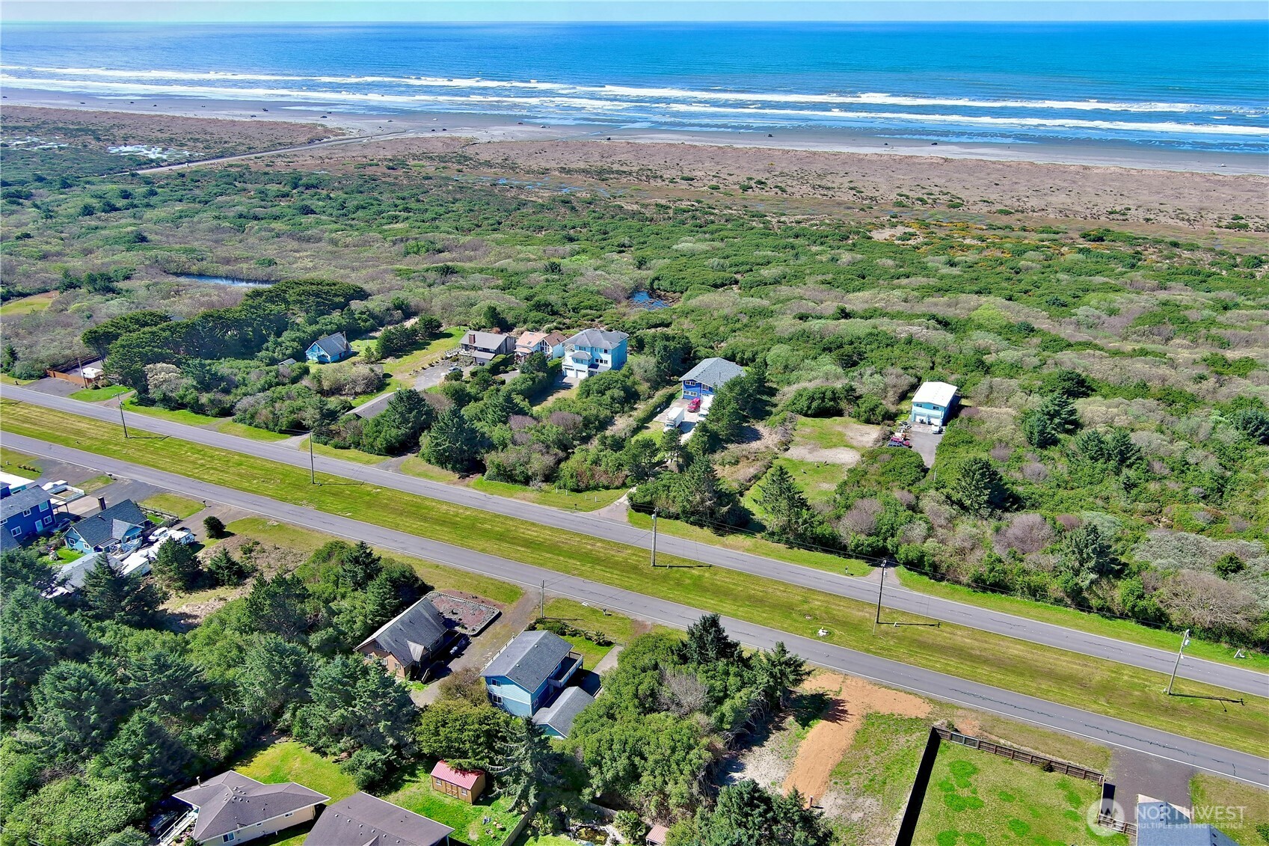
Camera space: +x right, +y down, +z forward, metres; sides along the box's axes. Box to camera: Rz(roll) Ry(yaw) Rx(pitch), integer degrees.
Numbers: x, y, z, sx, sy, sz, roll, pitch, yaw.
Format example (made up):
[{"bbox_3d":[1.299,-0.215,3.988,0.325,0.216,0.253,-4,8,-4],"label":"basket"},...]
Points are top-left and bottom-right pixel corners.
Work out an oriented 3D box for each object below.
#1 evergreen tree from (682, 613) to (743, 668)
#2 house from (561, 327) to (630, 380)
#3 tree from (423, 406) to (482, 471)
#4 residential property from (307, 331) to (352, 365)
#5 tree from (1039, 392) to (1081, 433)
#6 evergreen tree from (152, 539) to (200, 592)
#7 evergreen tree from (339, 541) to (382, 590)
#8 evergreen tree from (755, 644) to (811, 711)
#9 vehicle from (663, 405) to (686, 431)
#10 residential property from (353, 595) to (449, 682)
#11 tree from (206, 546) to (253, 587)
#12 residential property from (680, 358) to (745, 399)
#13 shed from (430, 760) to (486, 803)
[{"bbox_3d":[11.754,33.746,154.388,8.800,11.000,8.800,0,22,0],"label":"evergreen tree"},{"bbox_3d":[-10.568,-19.623,288.396,14.300,11.000,14.500,8,23,19],"label":"house"},{"bbox_3d":[-40.957,3.002,229.331,12.600,14.382,12.600,0,22,0],"label":"tree"},{"bbox_3d":[-90.387,-22.346,301.896,9.200,6.200,11.000,10,24,23],"label":"residential property"},{"bbox_3d":[104.384,-2.283,248.114,9.800,10.141,9.800,0,22,0],"label":"tree"},{"bbox_3d":[-80.737,24.455,180.214,8.200,9.300,8.200,0,22,0],"label":"evergreen tree"},{"bbox_3d":[-50.327,25.767,187.631,7.400,9.400,7.400,0,22,0],"label":"evergreen tree"},{"bbox_3d":[21.944,36.751,149.309,8.400,10.987,8.400,0,22,0],"label":"evergreen tree"},{"bbox_3d":[10.393,-0.608,261.910,2.500,3.500,9.400,8,23,19],"label":"vehicle"},{"bbox_3d":[-36.844,33.809,162.932,9.800,6.400,12.200,10,24,24],"label":"residential property"},{"bbox_3d":[-72.590,25.012,181.904,7.400,7.000,7.400,0,22,0],"label":"tree"},{"bbox_3d":[21.390,-11.553,276.743,11.800,6.300,18.500,9,24,22],"label":"residential property"},{"bbox_3d":[-22.890,46.674,134.366,6.129,3.677,3.524,10,24,24],"label":"shed"}]

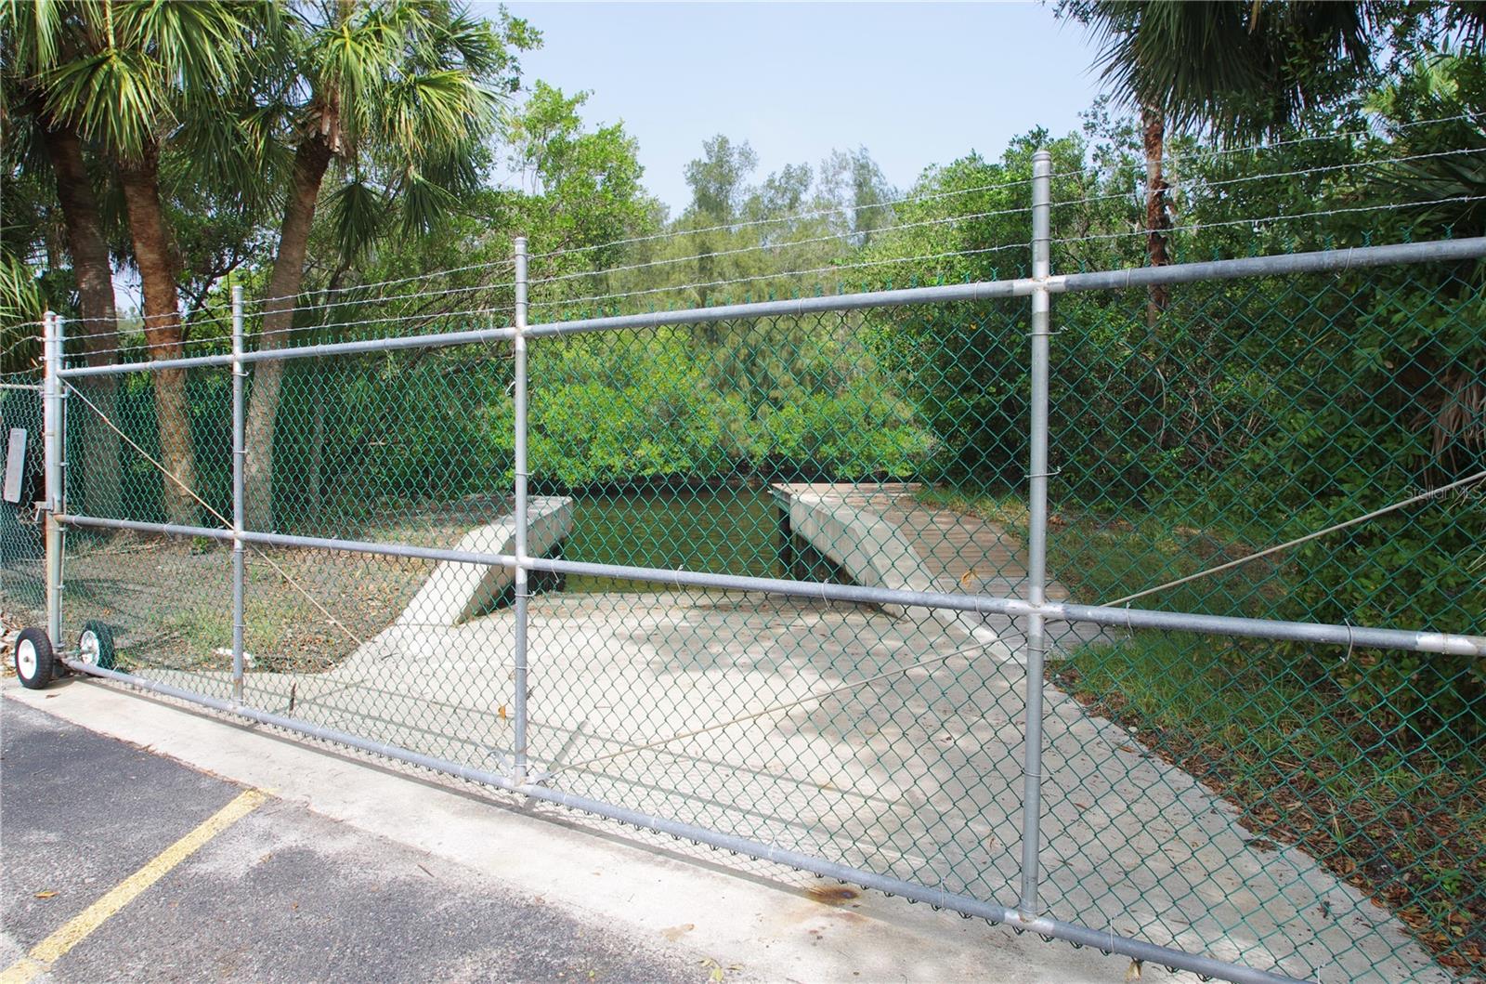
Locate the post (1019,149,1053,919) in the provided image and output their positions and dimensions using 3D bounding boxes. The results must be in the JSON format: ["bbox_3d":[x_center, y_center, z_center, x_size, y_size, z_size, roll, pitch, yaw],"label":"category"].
[{"bbox_3d":[0.804,0.124,2.382,0.046,2.119,0.046,1,2,30],"label":"post"}]

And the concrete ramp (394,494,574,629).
[{"bbox_3d":[-2.798,0.669,10.201,0.530,0.970,4.600,1,2,2],"label":"concrete ramp"}]

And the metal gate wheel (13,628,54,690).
[{"bbox_3d":[-4.227,0.995,5.158,0.366,0.366,0.068,2,2,30],"label":"metal gate wheel"}]

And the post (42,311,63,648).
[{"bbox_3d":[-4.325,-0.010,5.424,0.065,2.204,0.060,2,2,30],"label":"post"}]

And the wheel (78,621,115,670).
[{"bbox_3d":[-4.064,0.990,5.436,0.366,0.366,0.068,2,2,30],"label":"wheel"}]

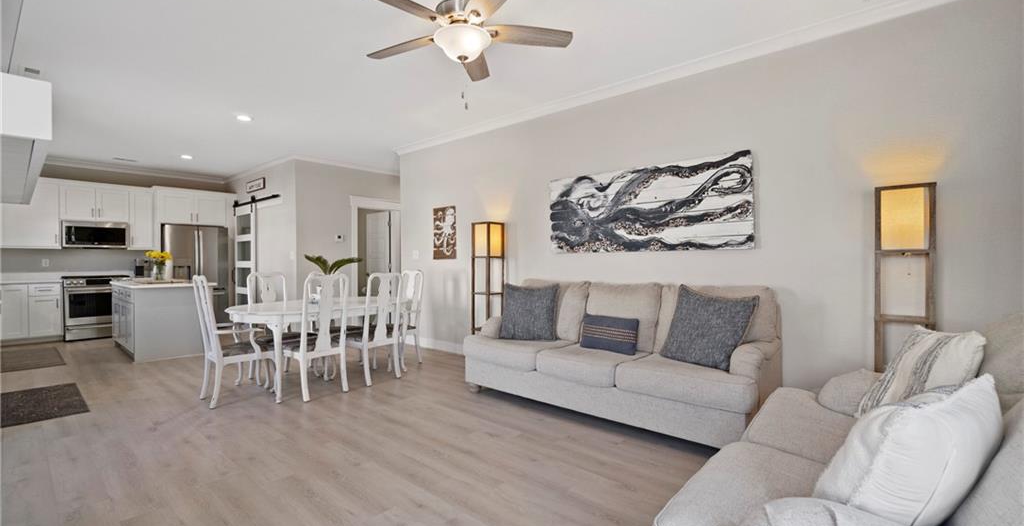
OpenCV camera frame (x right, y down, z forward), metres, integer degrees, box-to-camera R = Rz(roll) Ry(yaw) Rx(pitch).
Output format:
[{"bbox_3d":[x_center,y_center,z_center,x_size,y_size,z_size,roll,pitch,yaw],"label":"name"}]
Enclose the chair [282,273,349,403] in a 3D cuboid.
[{"bbox_3d":[-1.787,0.625,3.869,0.580,1.075,0.545,0,0,41],"label":"chair"}]

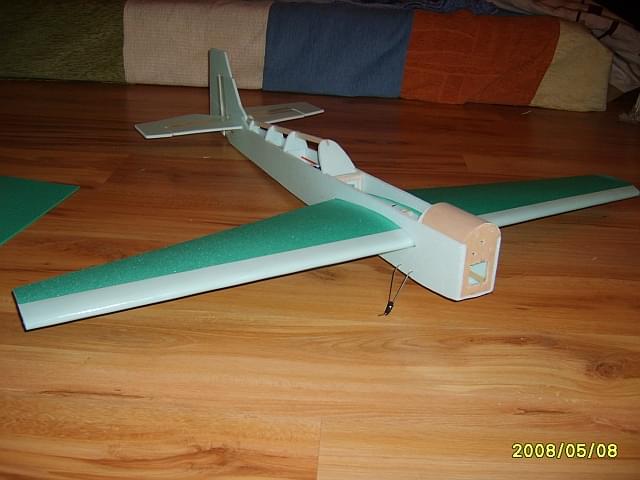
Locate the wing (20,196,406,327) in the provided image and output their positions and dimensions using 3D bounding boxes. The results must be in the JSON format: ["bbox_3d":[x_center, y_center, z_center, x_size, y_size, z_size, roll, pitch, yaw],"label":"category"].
[{"bbox_3d":[-0.145,0.010,0.933,0.546,0.036,0.226,-11,29,-29],"label":"wing"}]

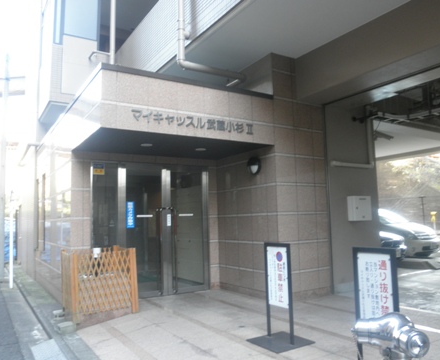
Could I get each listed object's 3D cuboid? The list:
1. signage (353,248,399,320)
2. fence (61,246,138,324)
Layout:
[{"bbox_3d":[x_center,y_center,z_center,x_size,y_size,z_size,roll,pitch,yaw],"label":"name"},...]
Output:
[{"bbox_3d":[1.245,1.072,3.160,0.518,1.018,0.506,2,-7,-32],"label":"signage"},{"bbox_3d":[-1.778,1.464,5.658,0.896,0.909,0.922,2,-7,-32],"label":"fence"}]

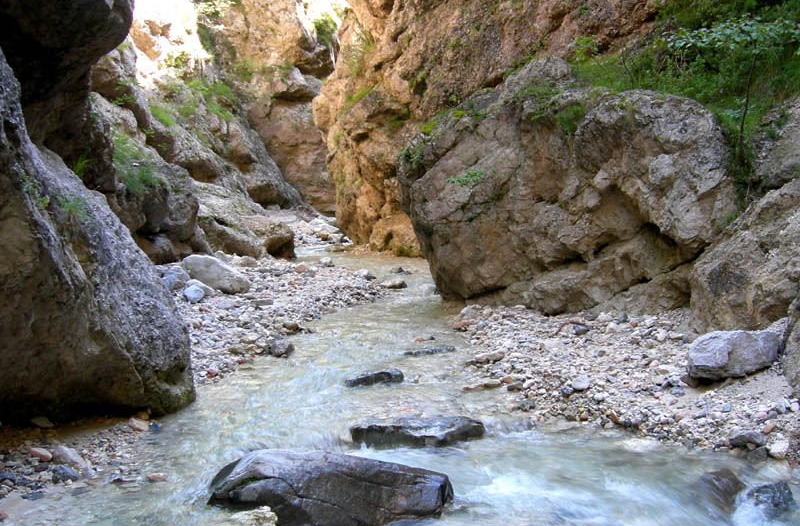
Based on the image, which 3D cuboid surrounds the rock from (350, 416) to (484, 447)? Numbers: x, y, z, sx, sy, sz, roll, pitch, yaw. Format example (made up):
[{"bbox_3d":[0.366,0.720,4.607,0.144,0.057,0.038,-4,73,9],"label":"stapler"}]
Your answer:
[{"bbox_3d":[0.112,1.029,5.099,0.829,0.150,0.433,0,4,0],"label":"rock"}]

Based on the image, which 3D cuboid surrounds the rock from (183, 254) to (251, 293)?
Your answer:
[{"bbox_3d":[-2.347,0.132,10.609,0.868,0.498,0.618,-1,4,-10],"label":"rock"}]

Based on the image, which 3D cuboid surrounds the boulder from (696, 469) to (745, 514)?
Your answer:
[{"bbox_3d":[1.565,1.115,4.068,0.215,0.181,0.247,0,4,0],"label":"boulder"}]

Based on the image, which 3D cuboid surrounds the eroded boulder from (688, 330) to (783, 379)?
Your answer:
[{"bbox_3d":[2.511,0.688,6.283,0.650,0.353,0.433,1,4,10],"label":"eroded boulder"}]

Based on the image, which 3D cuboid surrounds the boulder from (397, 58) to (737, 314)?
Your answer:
[{"bbox_3d":[1.997,-0.931,10.300,3.994,3.022,2.884,1,5,18],"label":"boulder"}]

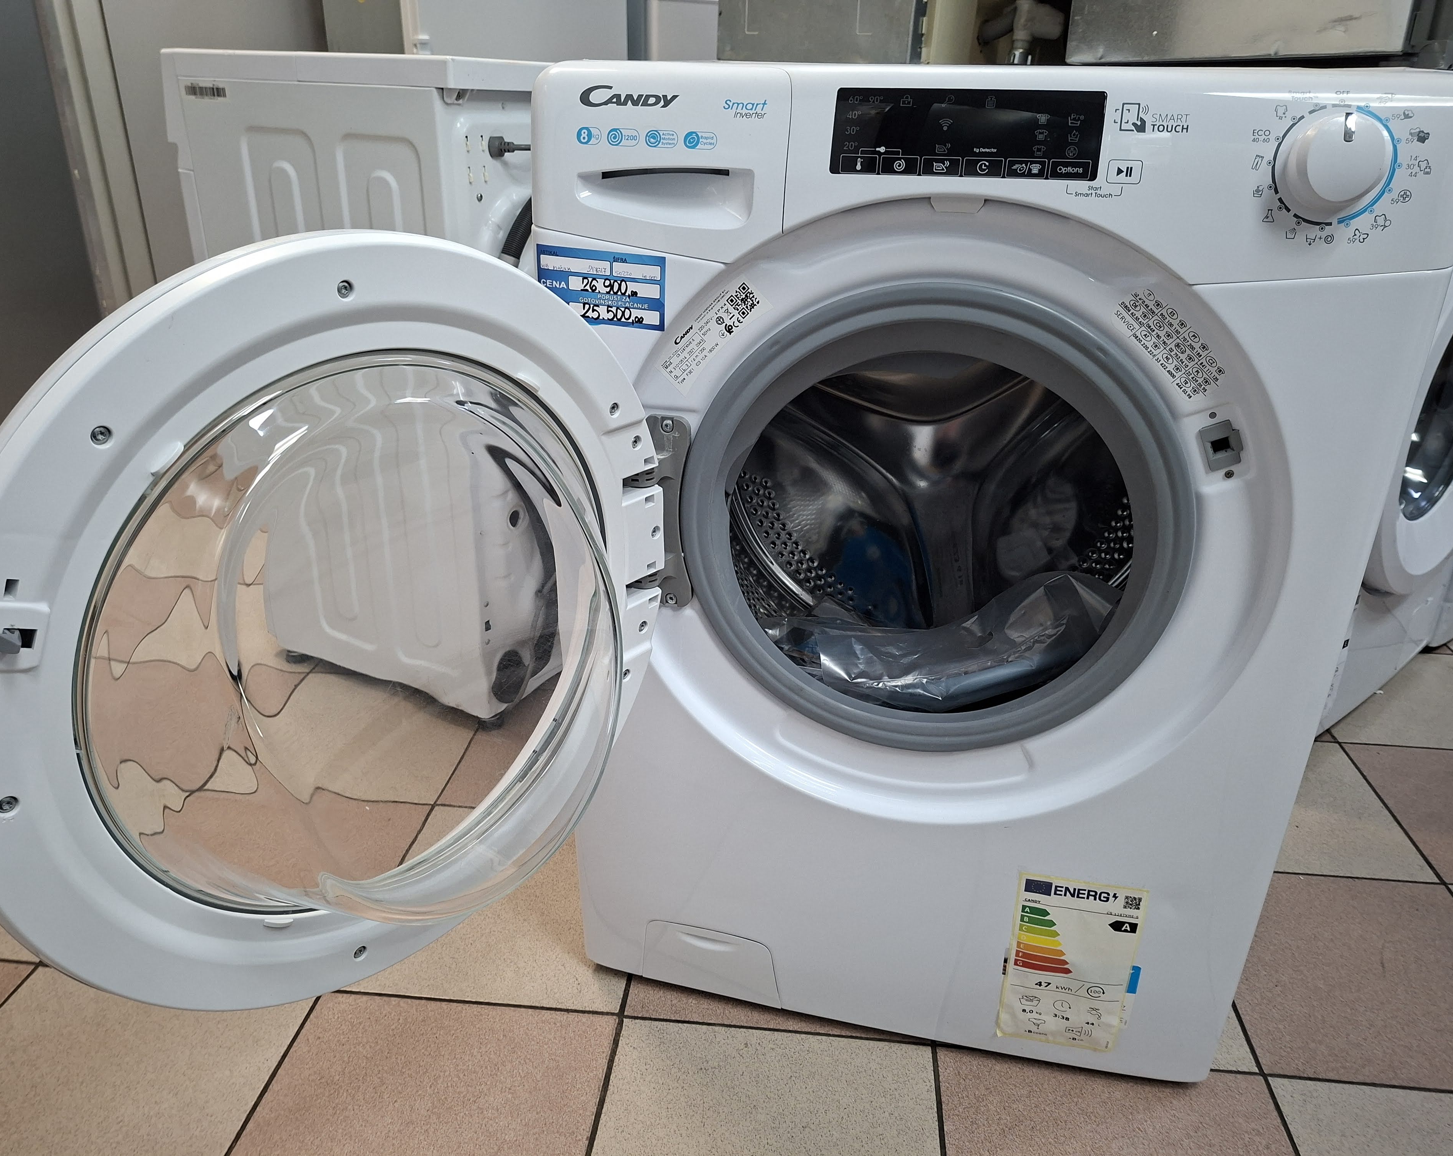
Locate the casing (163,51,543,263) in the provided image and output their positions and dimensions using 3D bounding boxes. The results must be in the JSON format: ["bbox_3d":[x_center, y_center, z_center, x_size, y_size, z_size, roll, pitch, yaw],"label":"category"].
[{"bbox_3d":[-0.394,-0.316,1.615,0.430,0.850,0.600,11,26,21],"label":"casing"}]

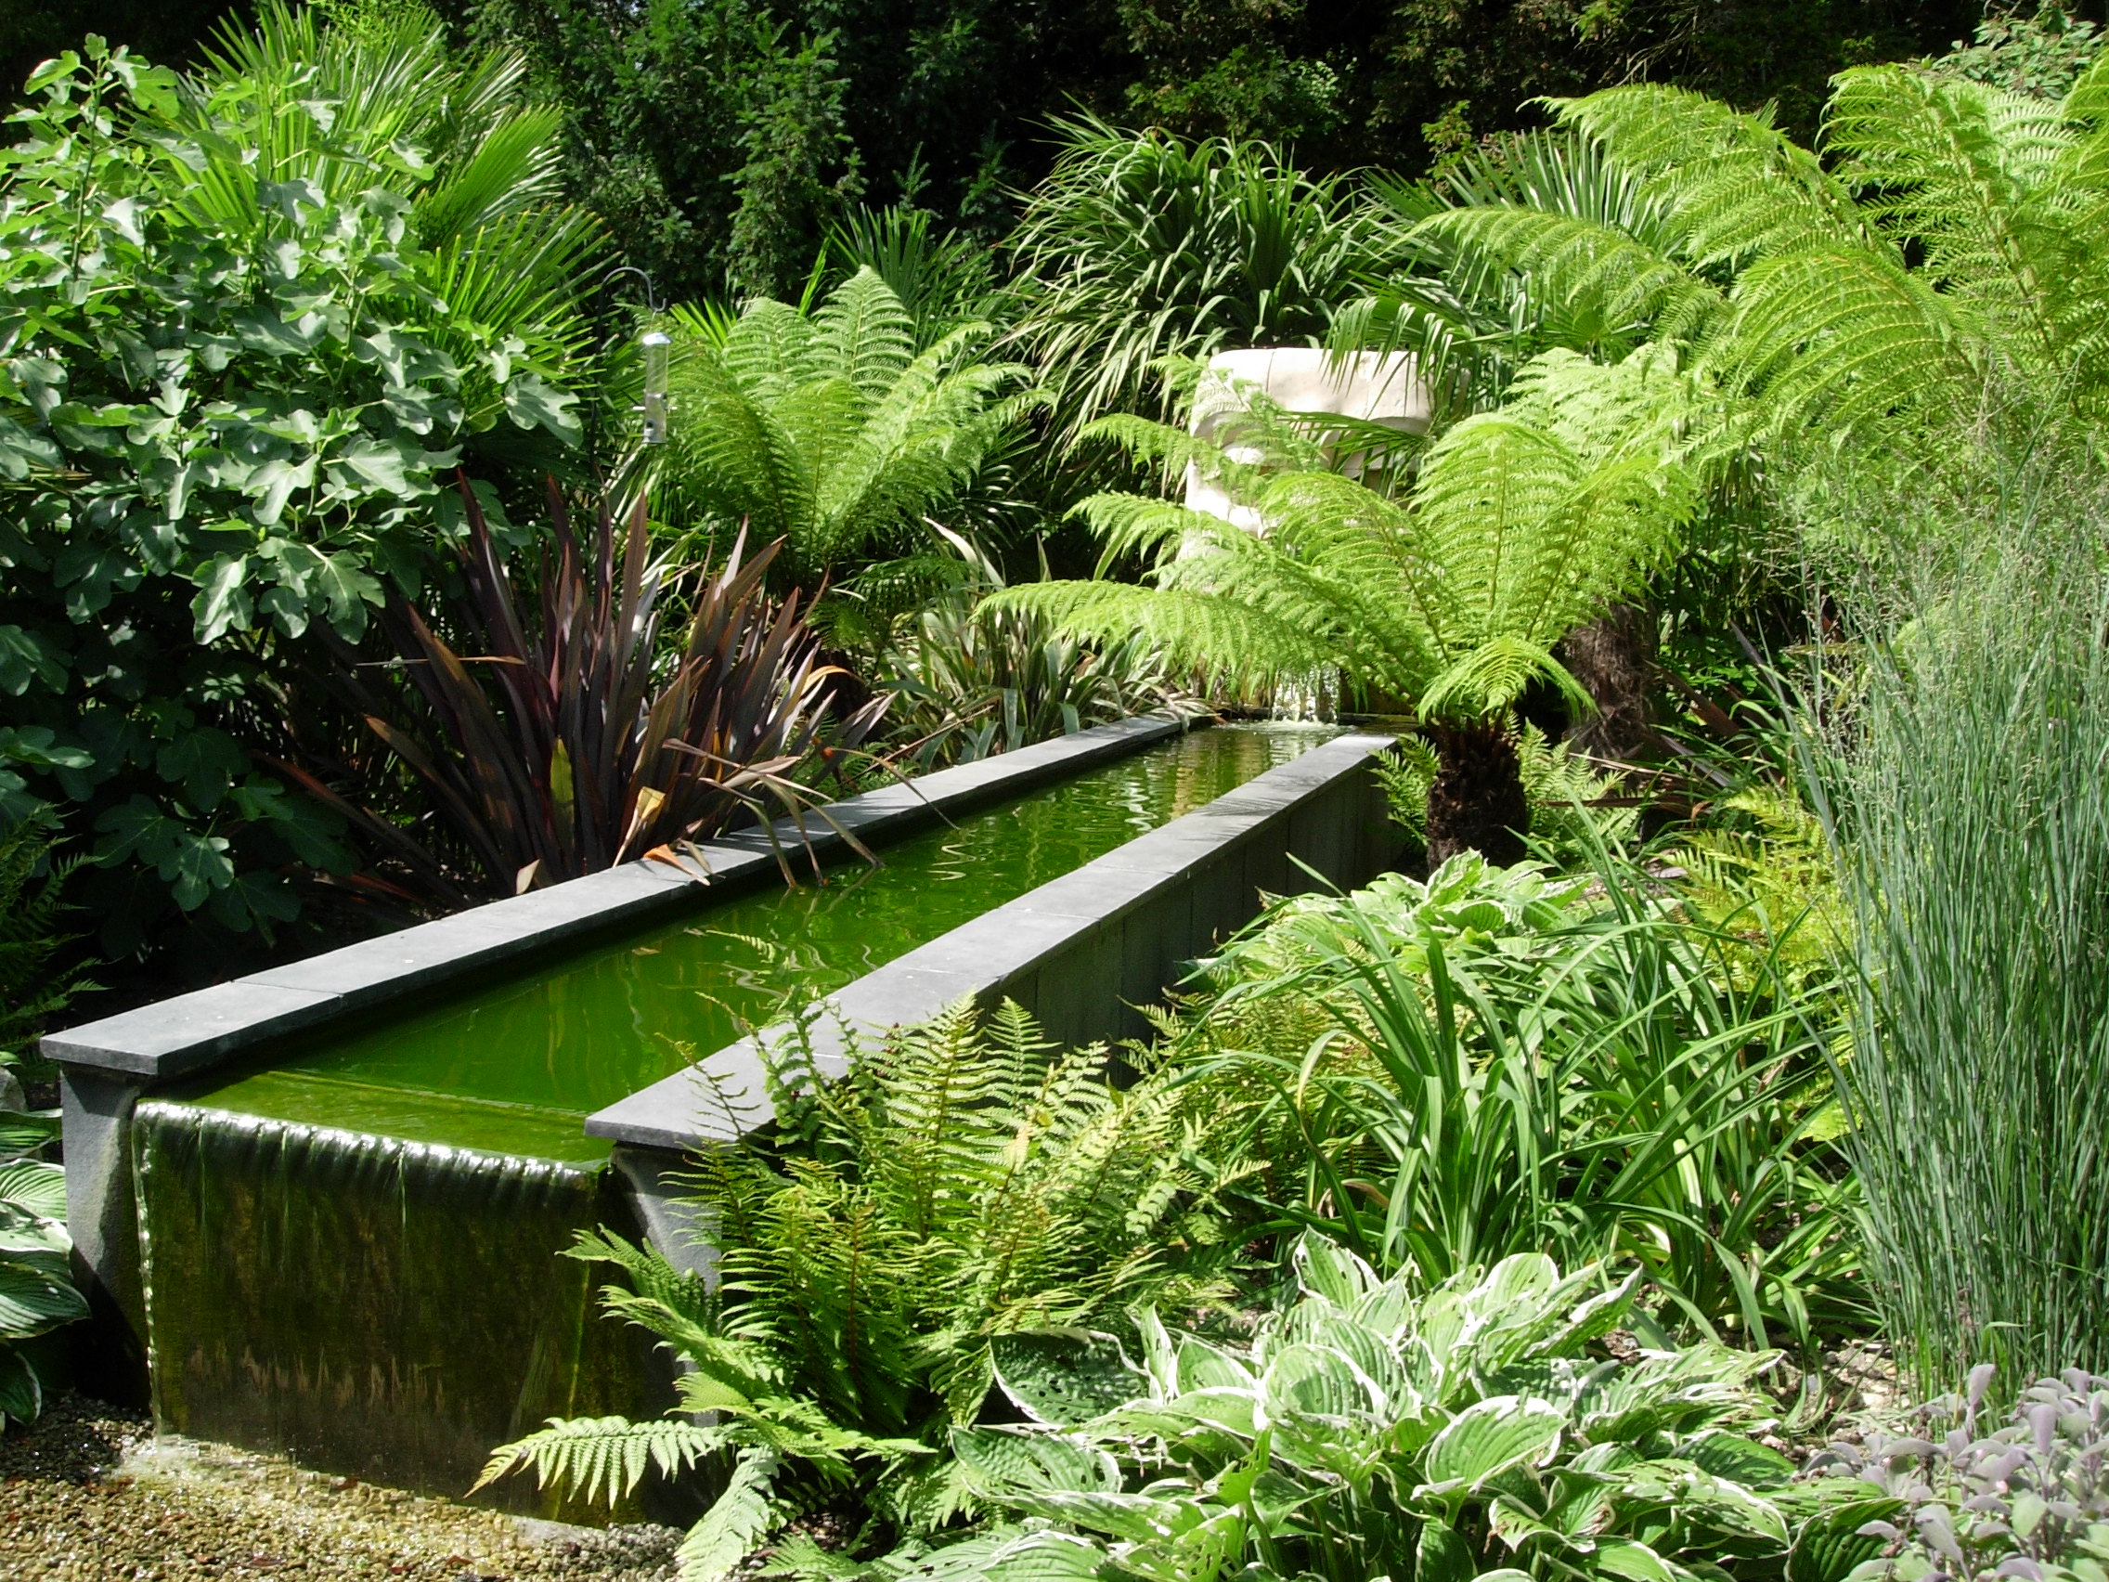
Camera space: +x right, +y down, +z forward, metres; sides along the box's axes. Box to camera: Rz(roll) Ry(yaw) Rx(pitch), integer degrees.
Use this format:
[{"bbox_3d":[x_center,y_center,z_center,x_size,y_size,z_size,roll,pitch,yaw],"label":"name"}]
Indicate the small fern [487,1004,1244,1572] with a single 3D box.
[{"bbox_3d":[-0.268,0.718,3.284,1.083,0.726,0.950,4,7,0],"label":"small fern"}]

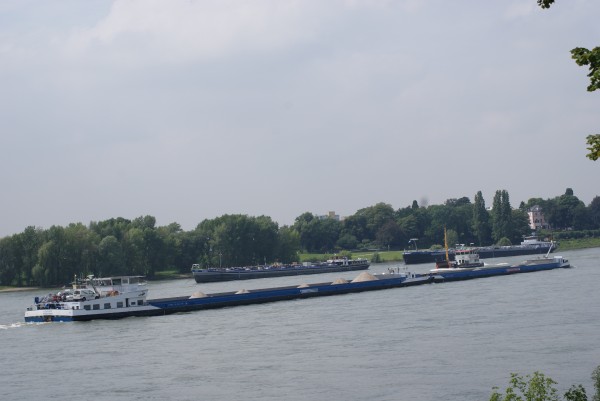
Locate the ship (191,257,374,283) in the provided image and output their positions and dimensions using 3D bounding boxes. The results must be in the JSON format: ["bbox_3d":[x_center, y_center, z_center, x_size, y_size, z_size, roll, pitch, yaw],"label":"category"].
[{"bbox_3d":[-6.190,22.280,455.220,9.500,5.600,84.600,-4,-2,39],"label":"ship"}]

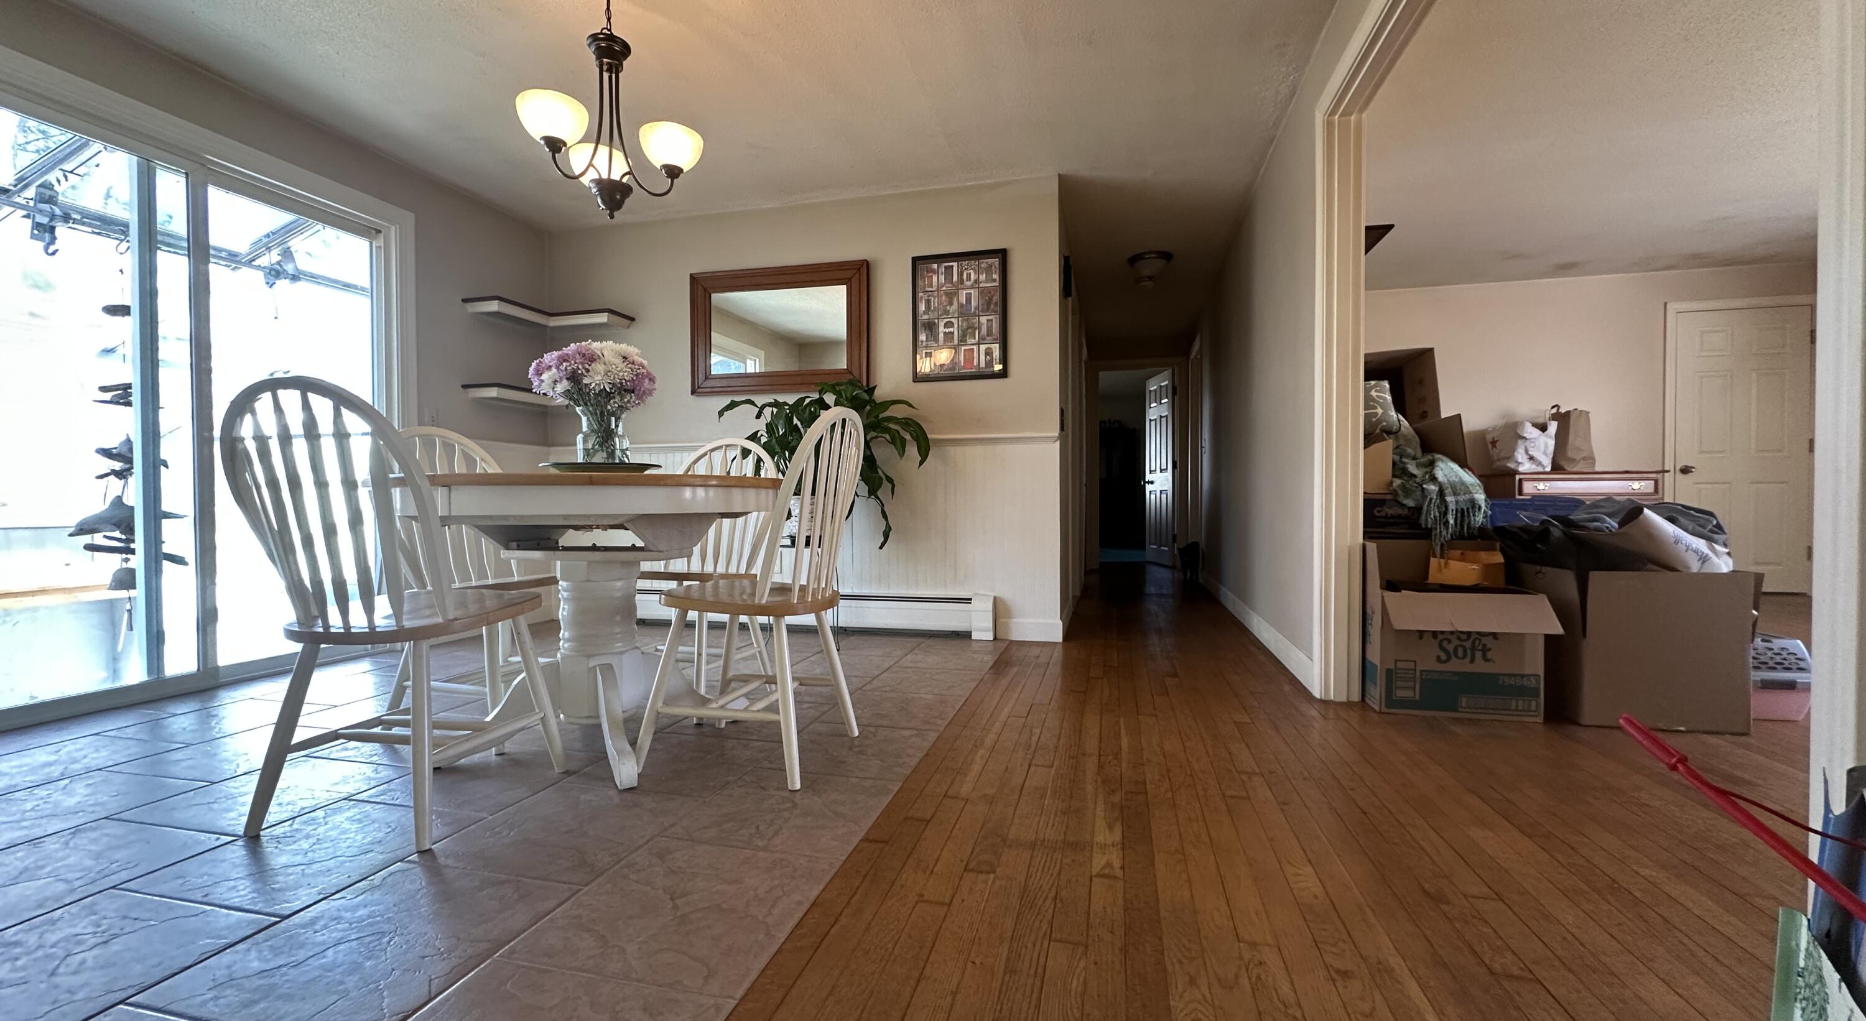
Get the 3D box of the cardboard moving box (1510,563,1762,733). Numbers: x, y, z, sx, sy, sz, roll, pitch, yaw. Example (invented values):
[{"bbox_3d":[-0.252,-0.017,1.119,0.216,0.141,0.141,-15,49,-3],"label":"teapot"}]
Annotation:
[{"bbox_3d":[2.229,0.412,2.434,0.455,0.466,0.420,0,1,13],"label":"cardboard moving box"}]

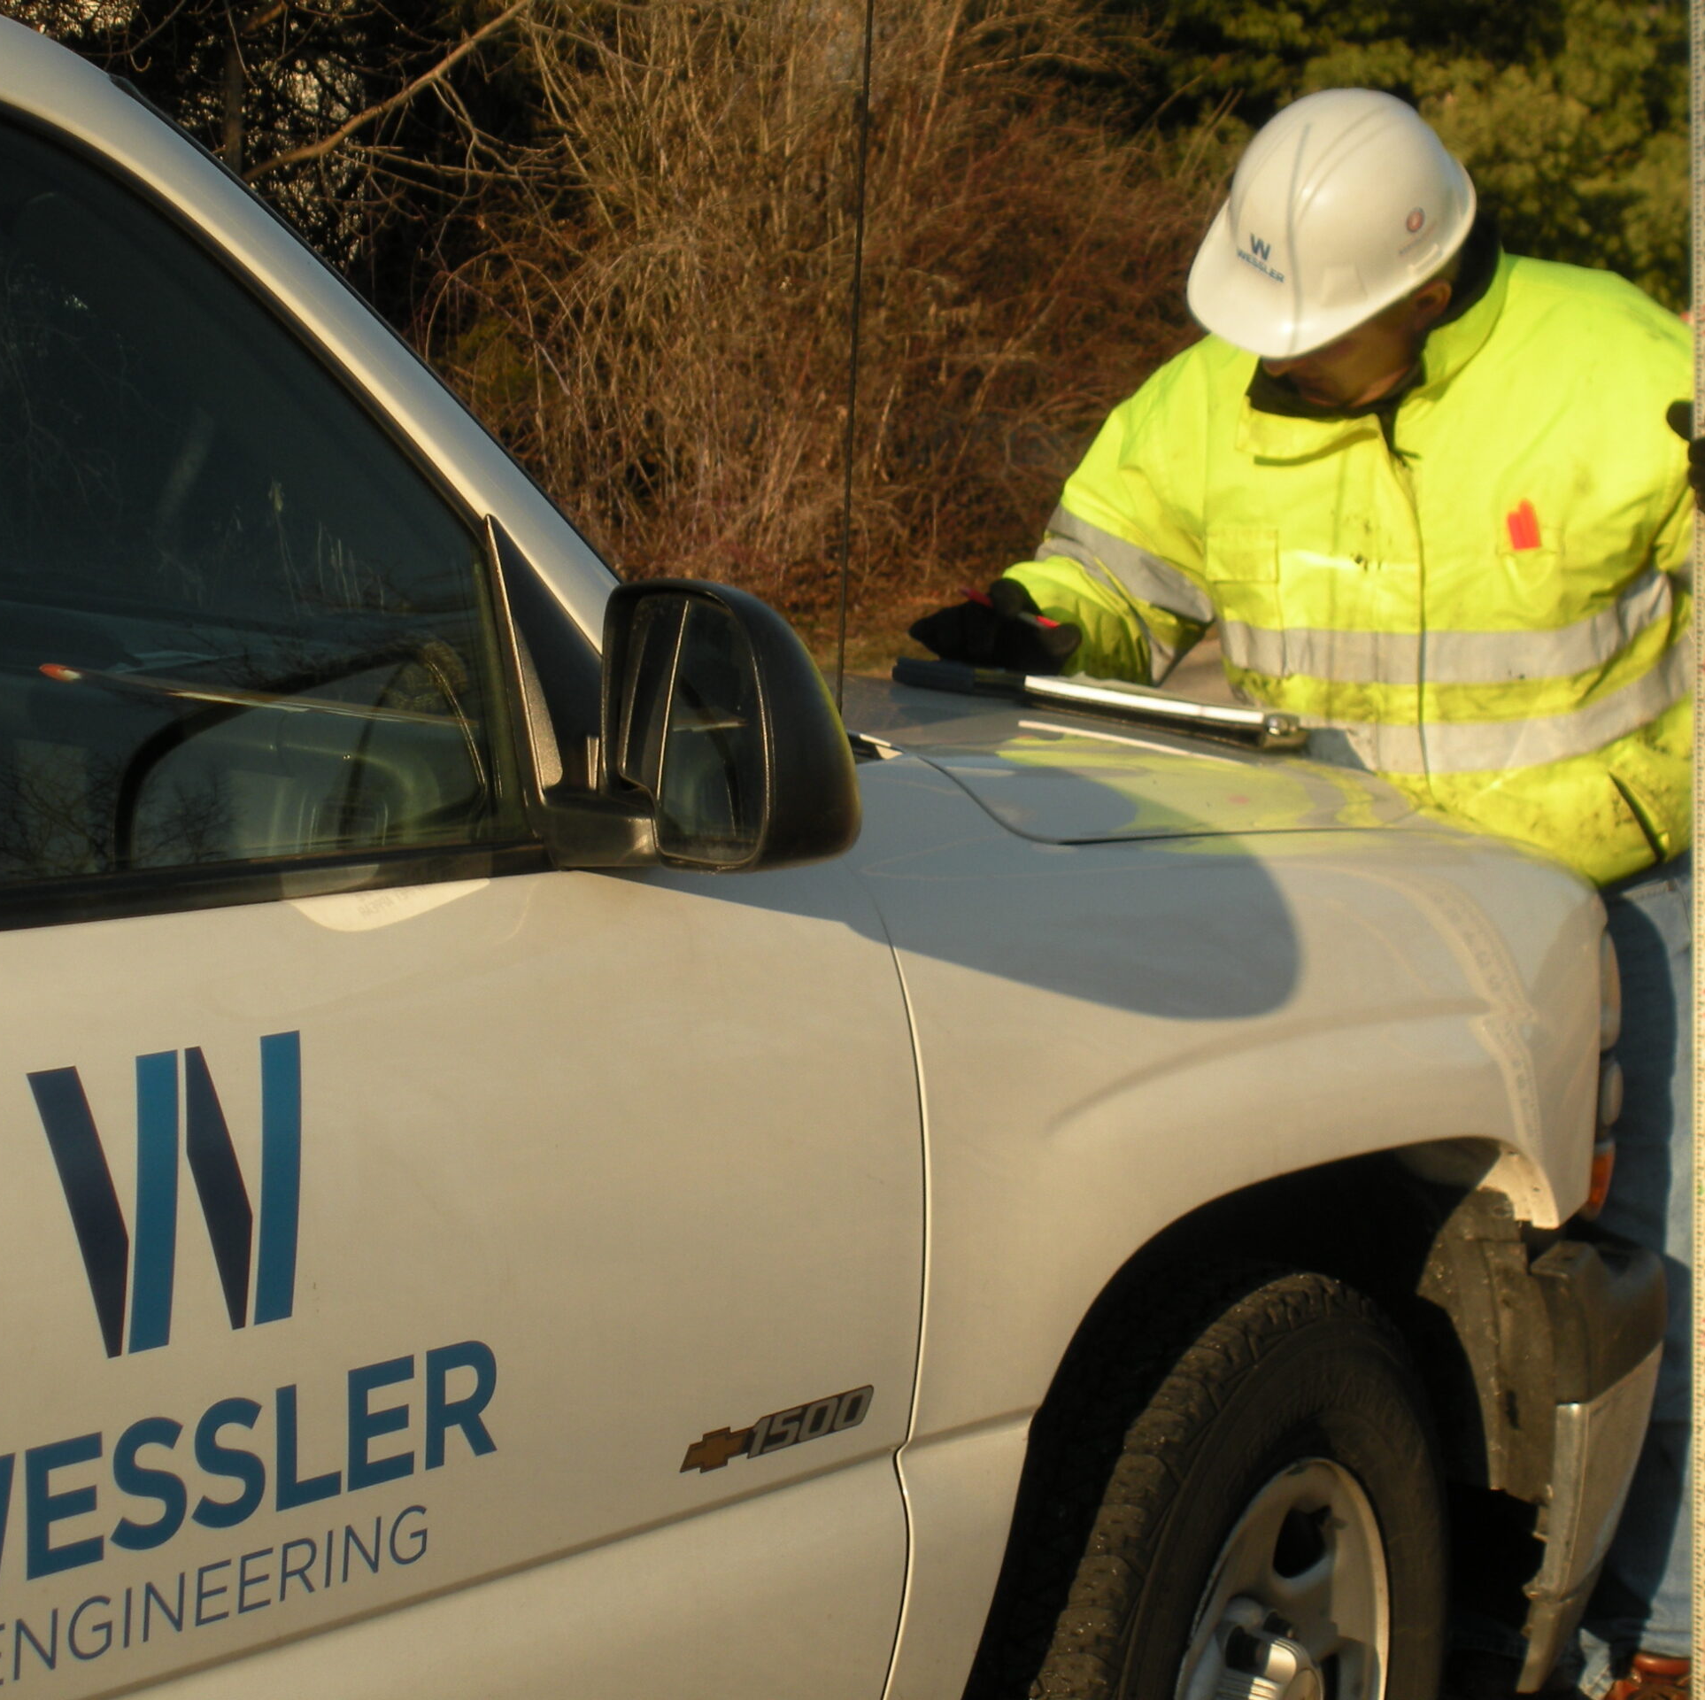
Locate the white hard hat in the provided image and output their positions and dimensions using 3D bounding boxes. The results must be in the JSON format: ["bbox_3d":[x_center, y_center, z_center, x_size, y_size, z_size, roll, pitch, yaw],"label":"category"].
[{"bbox_3d":[0.452,-0.607,3.860,0.232,0.155,0.295,29,65,34],"label":"white hard hat"}]

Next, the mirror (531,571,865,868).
[{"bbox_3d":[-0.105,-0.084,2.680,0.245,0.192,0.135,8,11,40],"label":"mirror"}]

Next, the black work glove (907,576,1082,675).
[{"bbox_3d":[0.140,-0.222,4.000,0.175,0.095,0.105,-2,9,-21],"label":"black work glove"}]

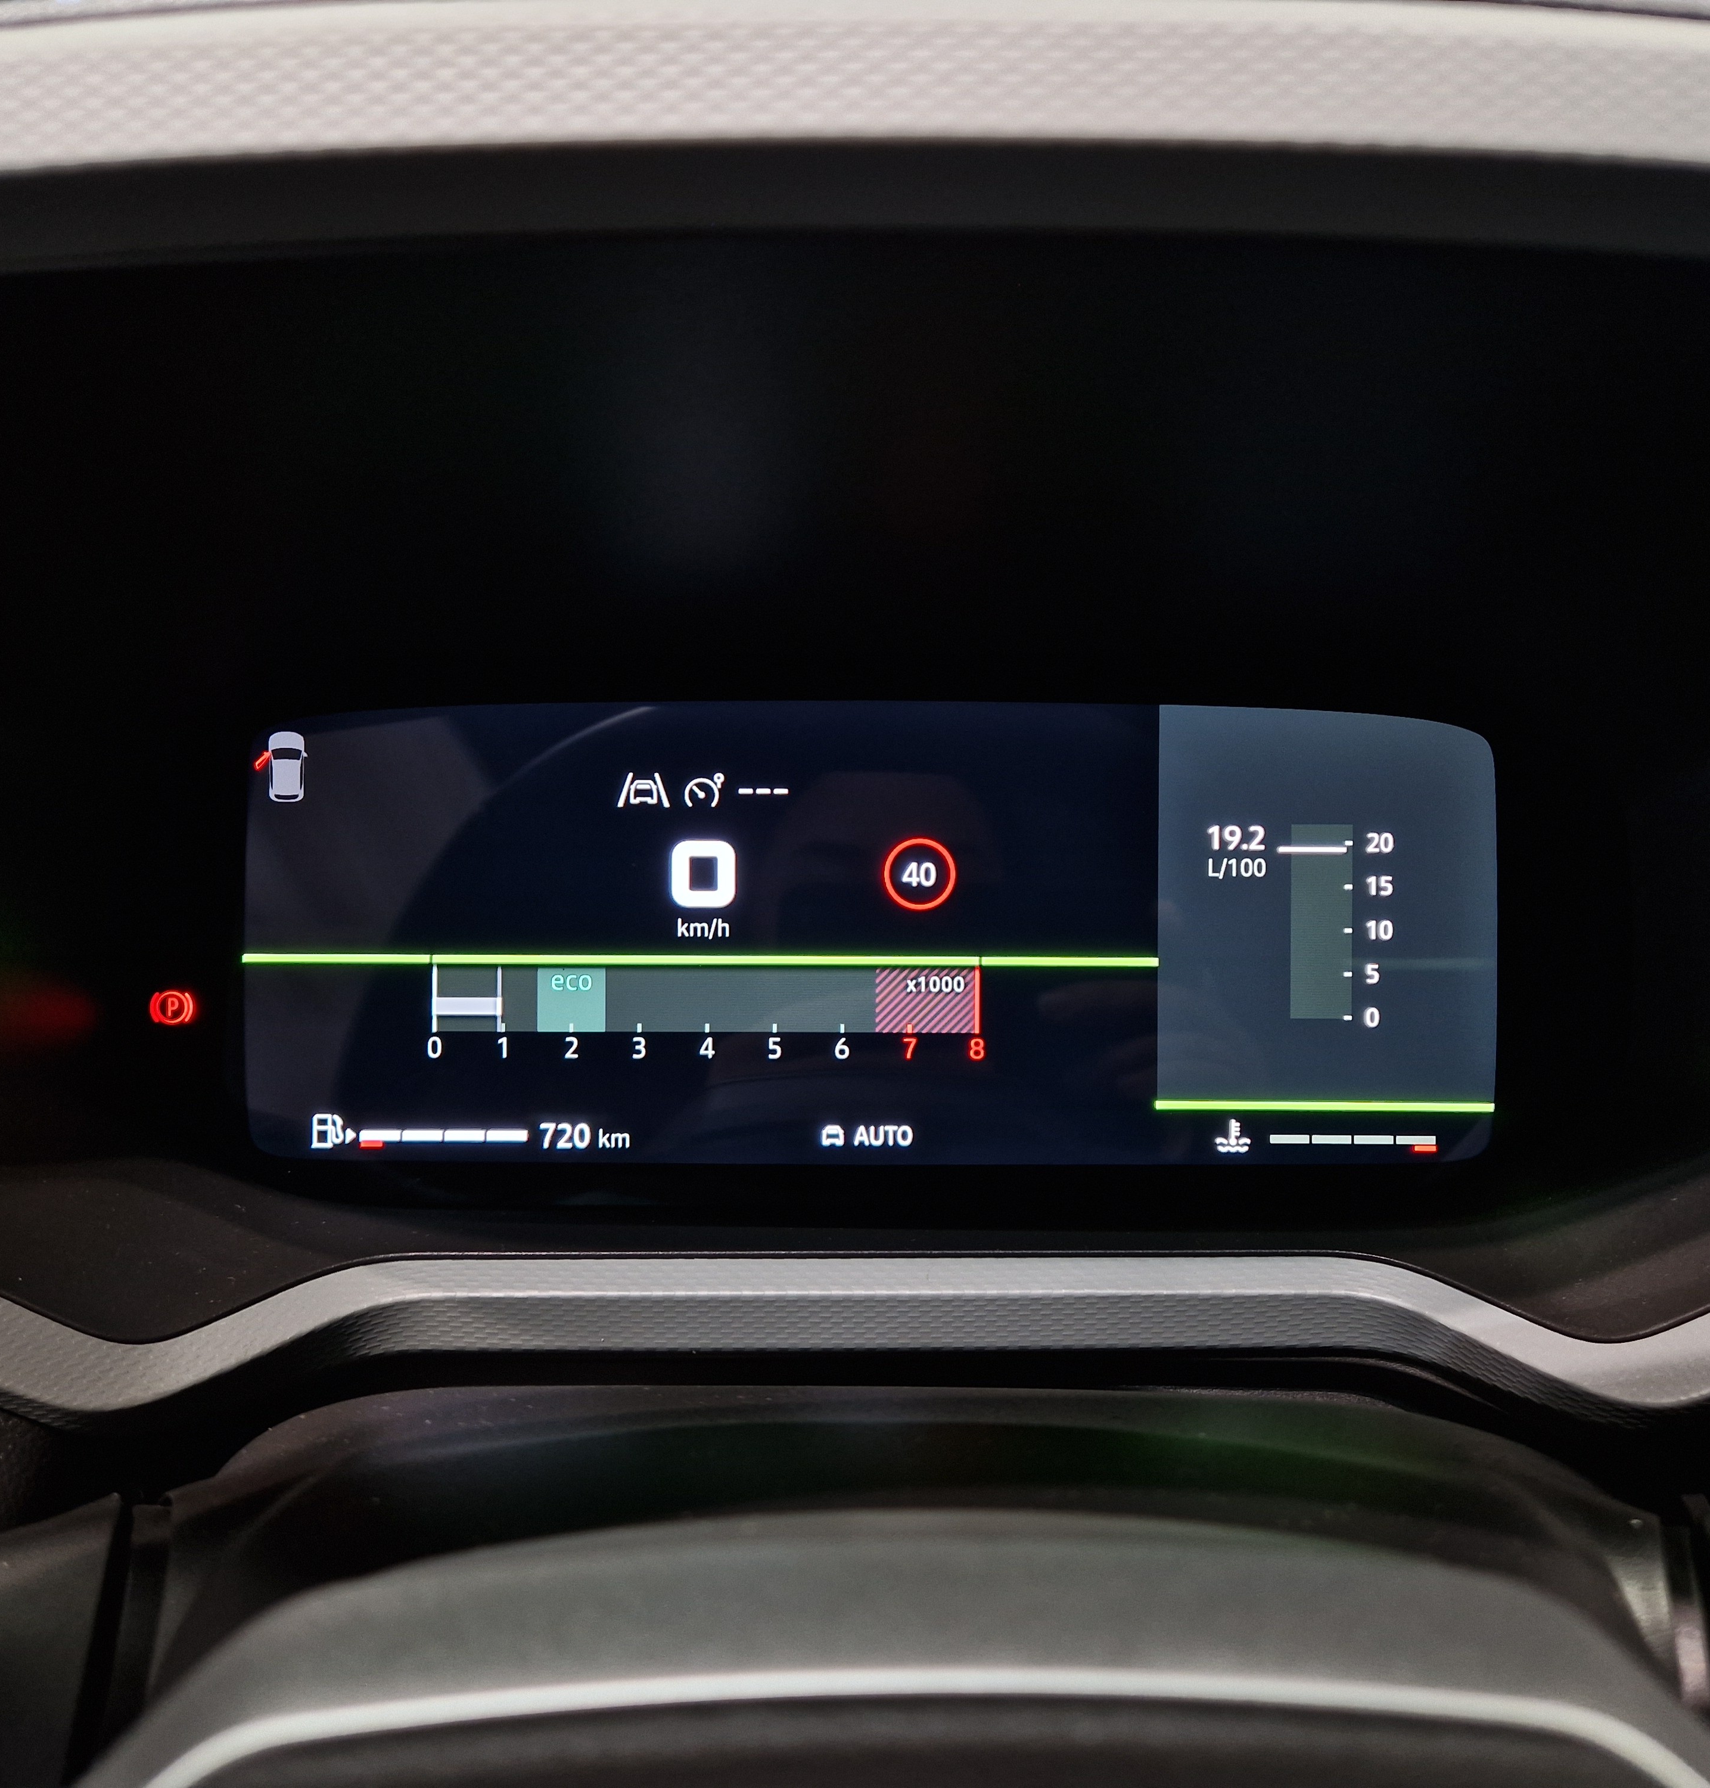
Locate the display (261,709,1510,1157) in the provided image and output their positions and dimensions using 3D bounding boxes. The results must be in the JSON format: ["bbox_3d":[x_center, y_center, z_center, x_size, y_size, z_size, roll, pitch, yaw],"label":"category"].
[{"bbox_3d":[0.003,0.008,0.305,0.238,0.088,0.015,0,-1,0],"label":"display"}]

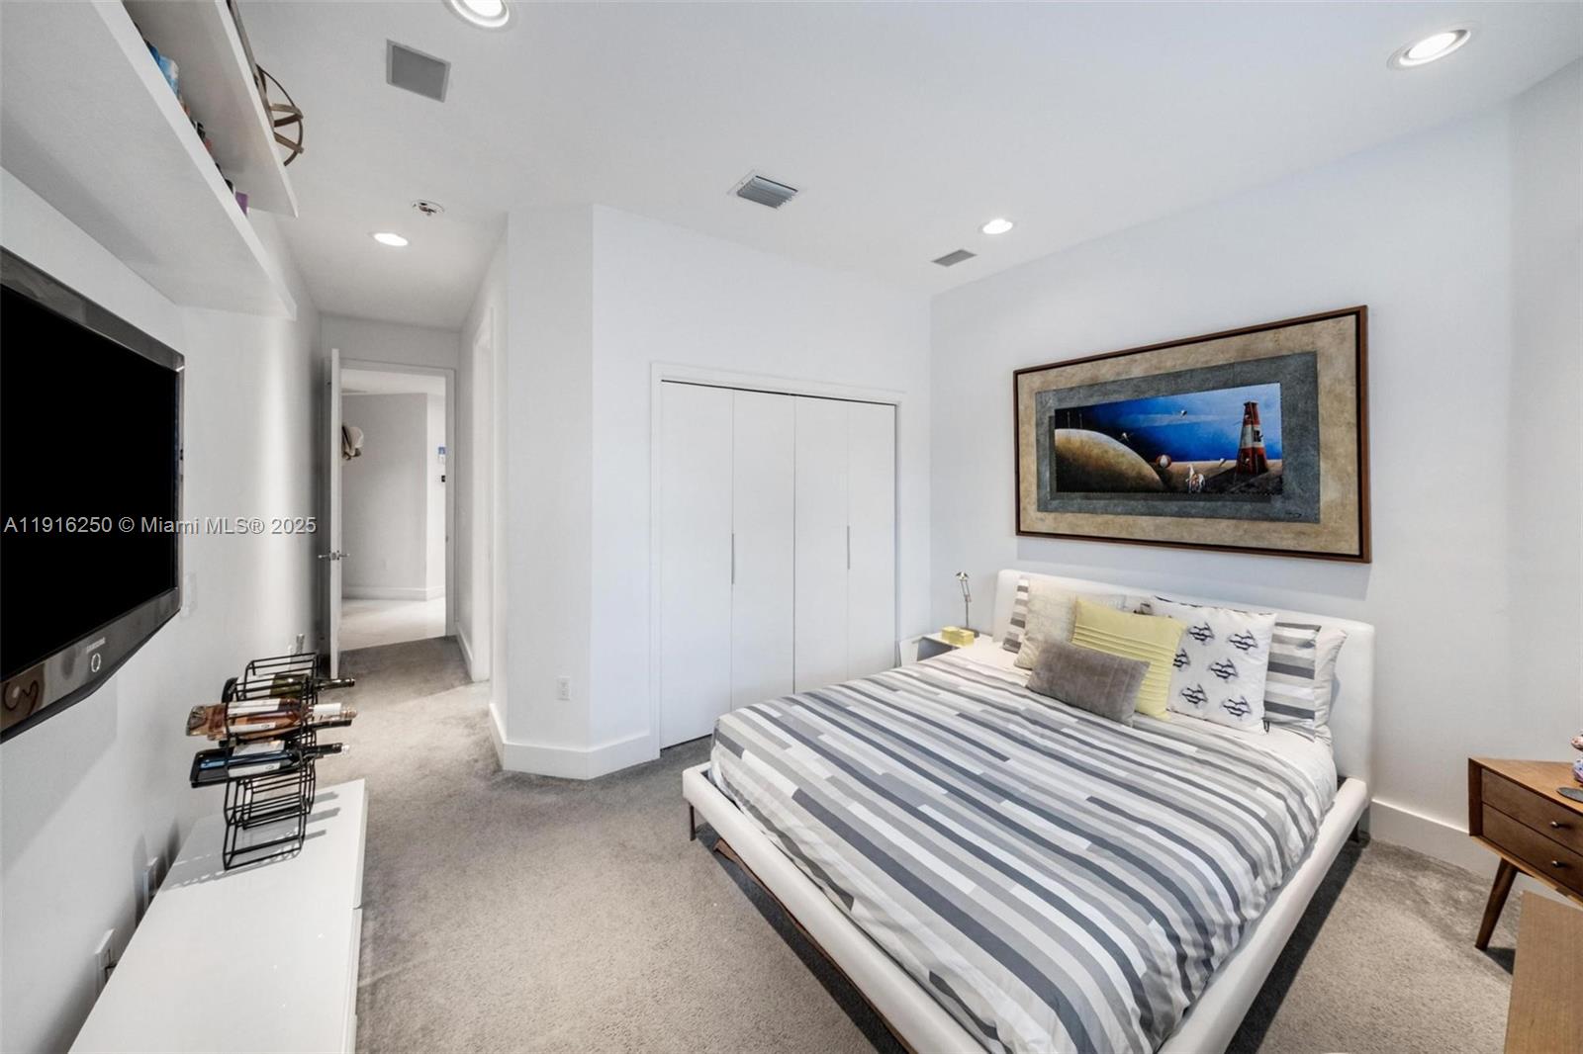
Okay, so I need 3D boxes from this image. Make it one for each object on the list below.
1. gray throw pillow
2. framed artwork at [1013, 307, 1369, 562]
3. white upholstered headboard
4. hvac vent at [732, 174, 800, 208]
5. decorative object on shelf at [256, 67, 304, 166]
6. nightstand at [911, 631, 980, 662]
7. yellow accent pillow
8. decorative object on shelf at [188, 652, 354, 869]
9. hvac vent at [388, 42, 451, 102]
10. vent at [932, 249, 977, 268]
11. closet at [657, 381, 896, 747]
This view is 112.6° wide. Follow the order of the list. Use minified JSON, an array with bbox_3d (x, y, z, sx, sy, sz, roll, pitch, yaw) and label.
[{"bbox_3d":[1.230,0.600,2.192,0.120,0.250,0.430,41,-20,-27],"label":"gray throw pillow"},{"bbox_3d":[1.915,-0.422,2.812,0.050,1.050,1.550,-2,3,-37],"label":"framed artwork"},{"bbox_3d":[1.807,0.690,2.780,0.170,0.660,1.690,-2,3,-37],"label":"white upholstered headboard"},{"bbox_3d":[-0.117,-1.637,2.587,0.255,0.025,0.210,-2,3,-37],"label":"hvac vent"},{"bbox_3d":[-1.439,-1.064,1.359,0.260,0.260,0.260,-2,3,-37],"label":"decorative object on shelf"},{"bbox_3d":[1.135,0.959,3.500,0.430,0.450,0.380,-2,3,-37],"label":"nightstand"},{"bbox_3d":[1.379,0.516,2.204,0.130,0.400,0.430,26,-11,-27],"label":"yellow accent pillow"},{"bbox_3d":[-1.445,0.645,1.475,0.320,0.480,0.270,-2,3,-37],"label":"decorative object on shelf"},{"bbox_3d":[-1.296,-1.573,1.830,0.175,0.020,0.232,-2,3,-37],"label":"hvac vent"},{"bbox_3d":[1.027,-1.701,3.344,0.150,0.020,0.220,-2,3,-37],"label":"vent"},{"bbox_3d":[-0.032,0.167,3.471,1.780,2.050,0.200,-1,2,-32],"label":"closet"}]

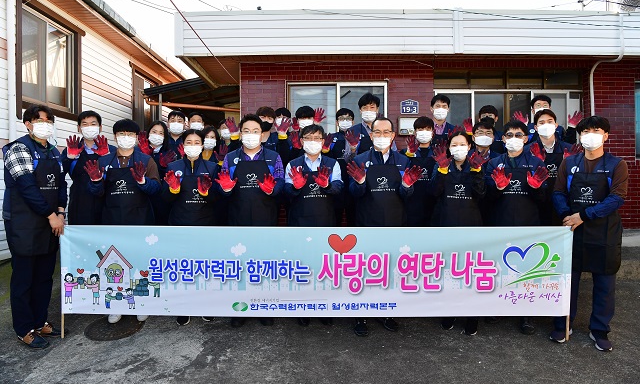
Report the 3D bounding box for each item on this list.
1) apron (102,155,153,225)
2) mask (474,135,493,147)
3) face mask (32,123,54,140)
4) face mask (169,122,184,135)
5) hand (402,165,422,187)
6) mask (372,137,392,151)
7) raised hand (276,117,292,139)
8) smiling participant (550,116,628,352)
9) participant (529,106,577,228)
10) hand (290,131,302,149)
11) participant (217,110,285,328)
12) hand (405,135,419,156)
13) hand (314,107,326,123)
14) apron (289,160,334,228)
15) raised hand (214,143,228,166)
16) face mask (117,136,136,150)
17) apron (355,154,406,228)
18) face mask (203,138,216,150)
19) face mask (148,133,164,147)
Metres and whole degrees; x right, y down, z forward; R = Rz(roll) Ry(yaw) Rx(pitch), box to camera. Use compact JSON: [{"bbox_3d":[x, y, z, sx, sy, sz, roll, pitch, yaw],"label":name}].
[{"bbox_3d":[-1.572,0.103,3.500,0.420,0.820,0.230,0,1,-9],"label":"apron"},{"bbox_3d":[1.484,-0.458,3.870,0.155,0.105,0.090,0,1,14],"label":"mask"},{"bbox_3d":[-2.088,-0.457,3.220,0.080,0.120,0.155,2,3,44],"label":"face mask"},{"bbox_3d":[-1.481,-0.655,4.400,0.150,0.115,0.090,0,1,-14],"label":"face mask"},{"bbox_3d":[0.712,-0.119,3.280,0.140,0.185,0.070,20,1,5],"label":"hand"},{"bbox_3d":[0.495,-0.379,3.380,0.145,0.110,0.080,0,2,7],"label":"mask"},{"bbox_3d":[-0.350,-0.635,4.200,0.140,0.195,0.070,10,2,-3],"label":"raised hand"},{"bbox_3d":[2.051,0.295,3.270,0.530,1.770,0.400,1,2,27],"label":"smiling participant"},{"bbox_3d":[2.030,0.190,3.750,0.520,1.800,0.450,0,1,14],"label":"participant"},{"bbox_3d":[-0.227,-0.498,4.120,0.115,0.185,0.070,-12,2,-5],"label":"hand"},{"bbox_3d":[-0.545,0.222,3.470,0.530,1.750,0.480,0,1,-3],"label":"participant"},{"bbox_3d":[0.848,-0.431,3.950,0.130,0.185,0.070,-4,2,5],"label":"hand"},{"bbox_3d":[0.005,-0.789,4.400,0.125,0.165,0.070,0,9,-3],"label":"hand"},{"bbox_3d":[-0.063,0.130,3.600,0.420,0.820,0.220,0,2,-3],"label":"apron"},{"bbox_3d":[-0.947,-0.361,4.100,0.130,0.200,0.070,8,2,-10],"label":"raised hand"},{"bbox_3d":[-1.612,-0.411,3.560,0.155,0.115,0.080,-1,2,-23],"label":"face mask"},{"bbox_3d":[0.491,0.105,3.460,0.420,0.820,0.220,0,2,5],"label":"apron"},{"bbox_3d":[-1.062,-0.462,4.120,0.140,0.110,0.080,0,2,-2],"label":"face mask"},{"bbox_3d":[-1.534,-0.483,4.000,0.142,0.115,0.090,0,1,-20],"label":"face mask"}]

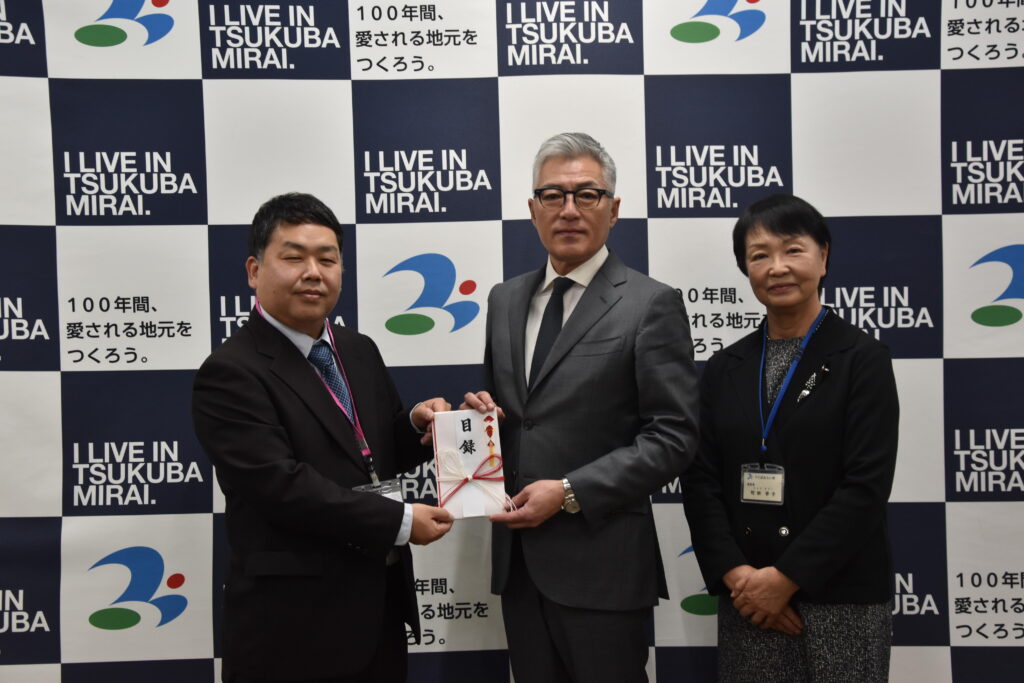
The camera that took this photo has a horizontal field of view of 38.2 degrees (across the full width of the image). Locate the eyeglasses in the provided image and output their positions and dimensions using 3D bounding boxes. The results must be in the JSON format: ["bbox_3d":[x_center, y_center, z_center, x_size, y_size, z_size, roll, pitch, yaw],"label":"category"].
[{"bbox_3d":[0.121,-0.277,2.905,0.143,0.045,0.145,-1,2,9],"label":"eyeglasses"}]

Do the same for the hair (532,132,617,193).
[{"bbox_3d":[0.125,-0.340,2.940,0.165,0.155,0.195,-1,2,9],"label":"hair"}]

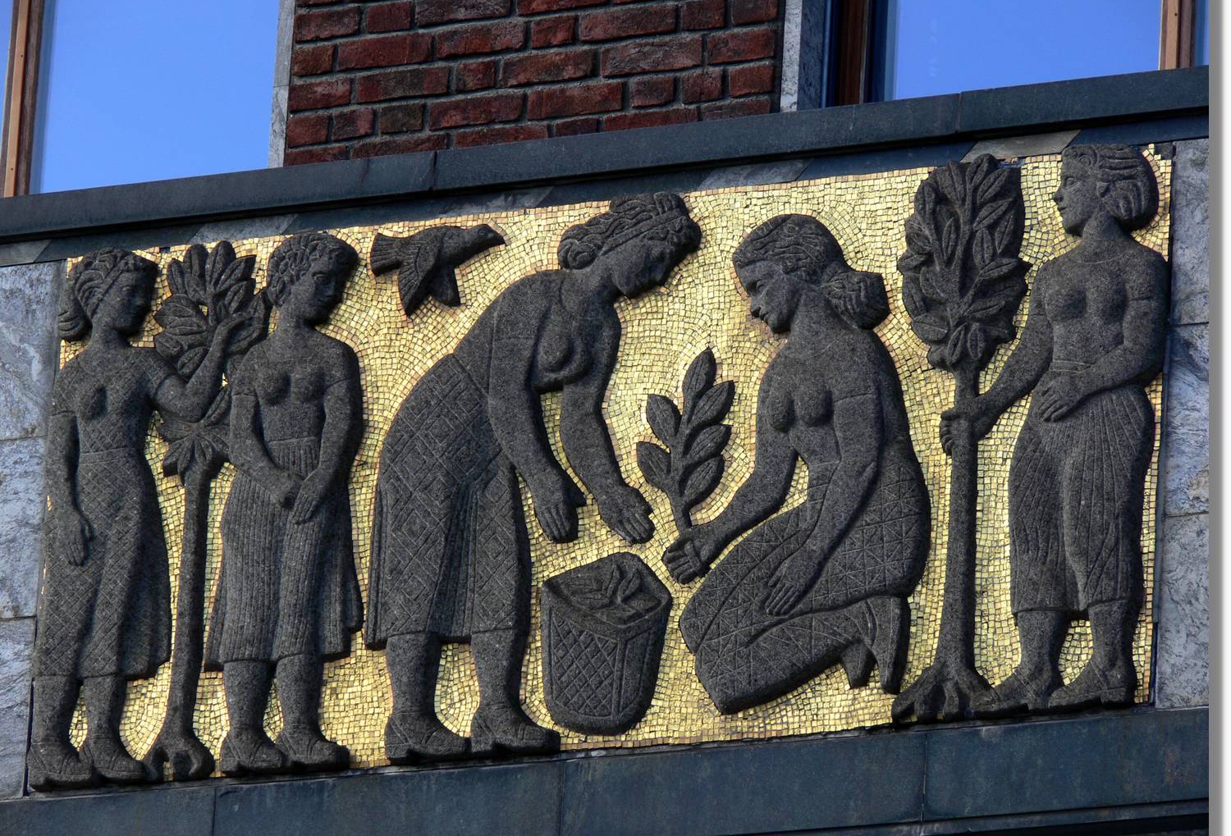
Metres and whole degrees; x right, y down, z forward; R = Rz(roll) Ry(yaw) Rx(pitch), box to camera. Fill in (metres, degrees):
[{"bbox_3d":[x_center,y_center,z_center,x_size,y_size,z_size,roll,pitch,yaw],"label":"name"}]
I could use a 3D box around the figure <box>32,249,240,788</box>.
[{"bbox_3d":[-1.261,0.243,24.450,0.532,1.522,0.120,-6,-23,21],"label":"figure"}]

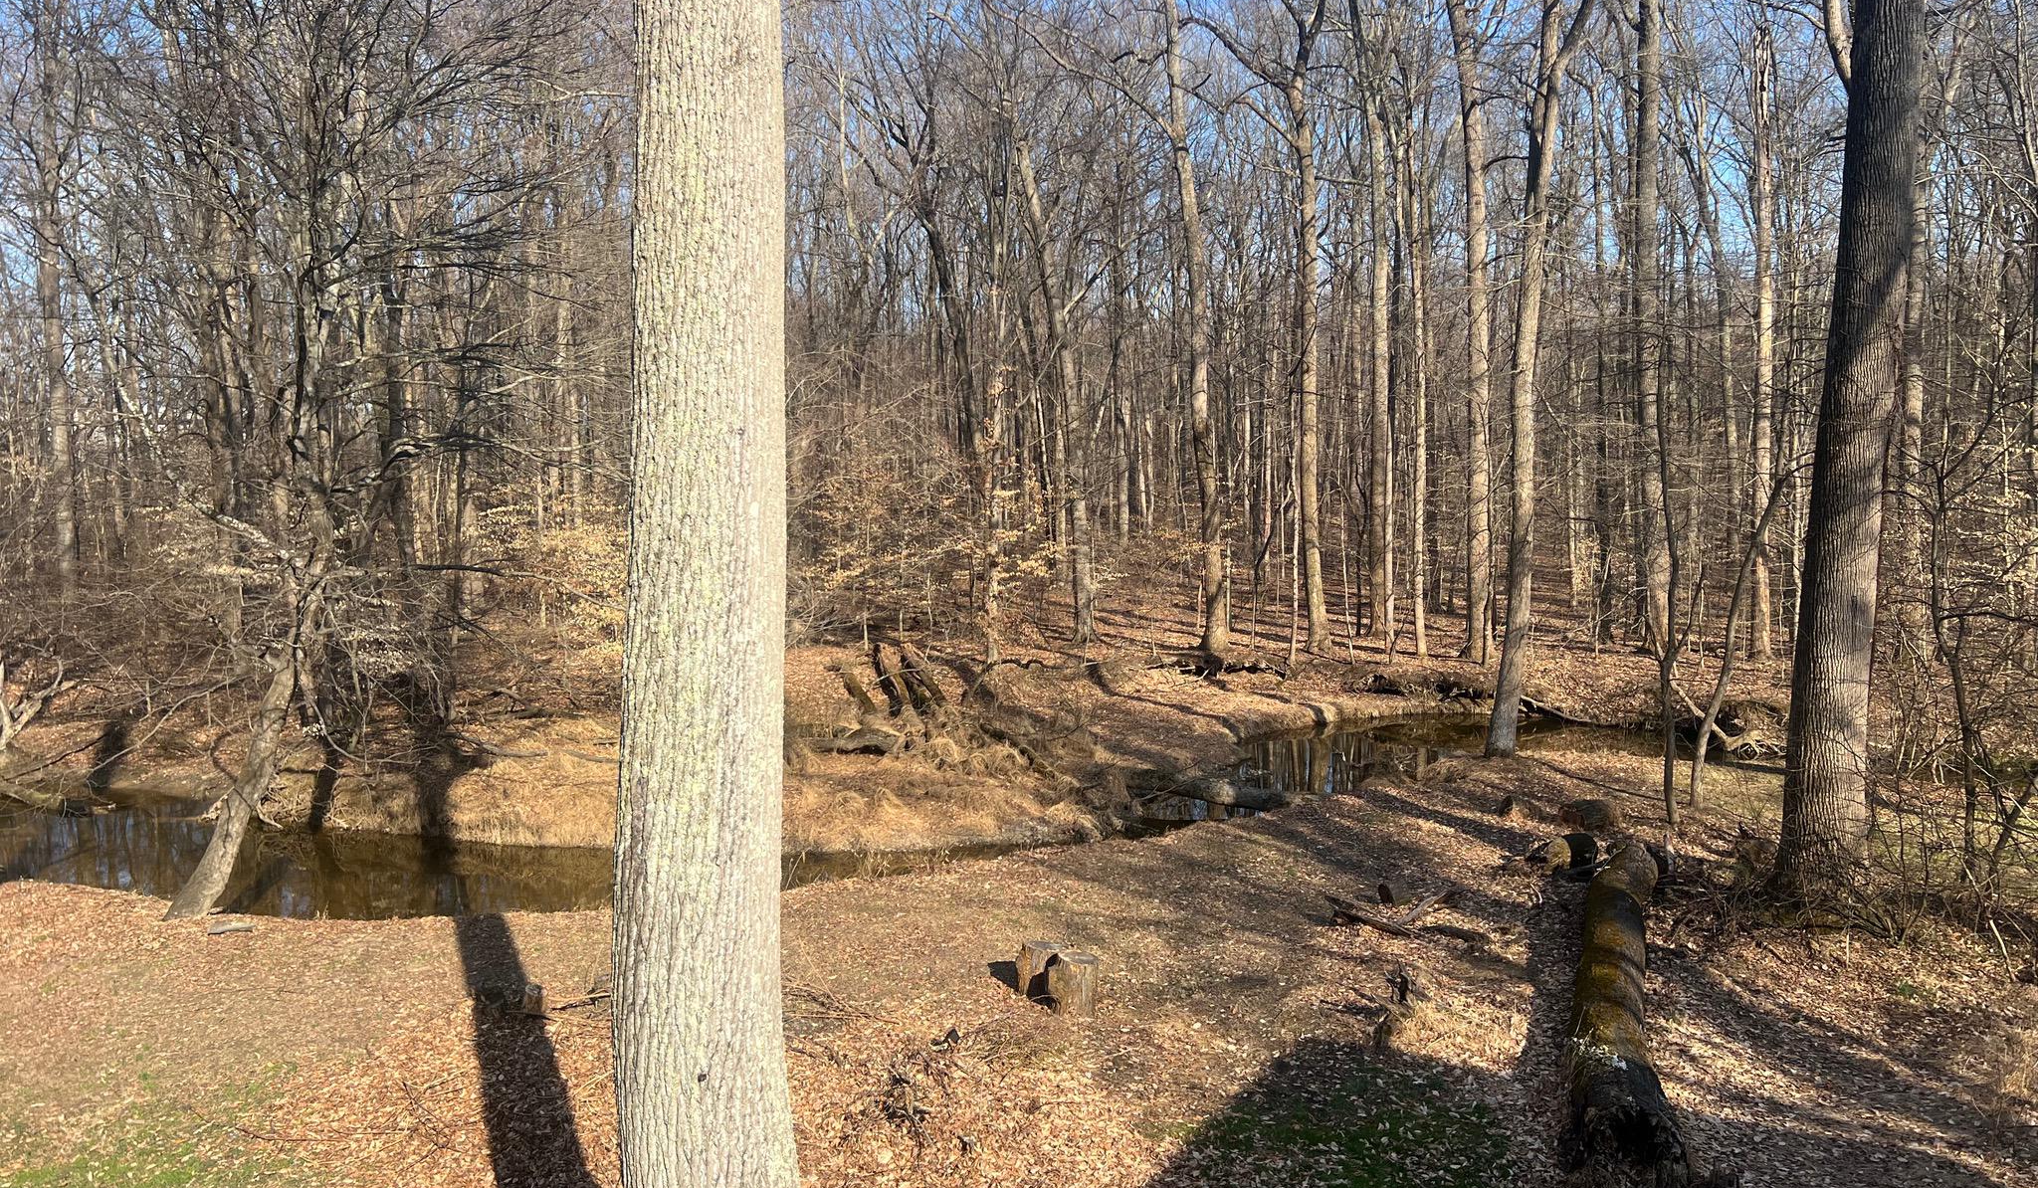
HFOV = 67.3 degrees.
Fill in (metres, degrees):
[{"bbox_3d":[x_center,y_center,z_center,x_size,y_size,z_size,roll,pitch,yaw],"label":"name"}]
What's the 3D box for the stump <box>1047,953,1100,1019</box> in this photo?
[{"bbox_3d":[0.480,3.450,13.563,0.450,0.480,0.450,0,3,0],"label":"stump"}]

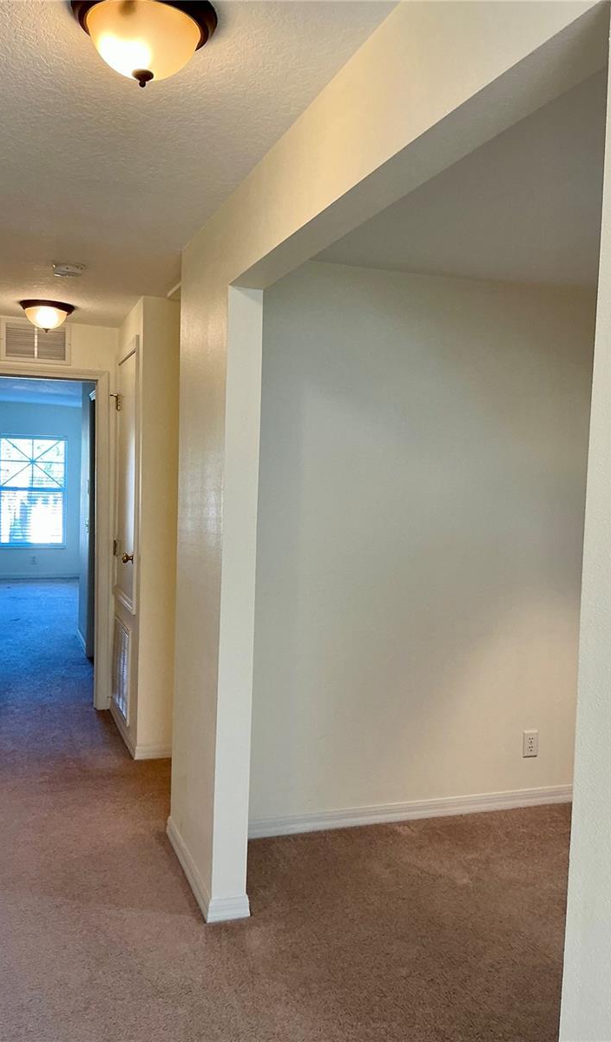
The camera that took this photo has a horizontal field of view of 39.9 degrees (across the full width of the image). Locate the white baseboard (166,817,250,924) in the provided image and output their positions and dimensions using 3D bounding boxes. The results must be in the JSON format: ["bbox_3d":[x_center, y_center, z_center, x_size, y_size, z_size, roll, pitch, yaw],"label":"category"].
[{"bbox_3d":[-0.386,1.292,3.213,0.151,0.081,0.741,1,3,-20],"label":"white baseboard"}]

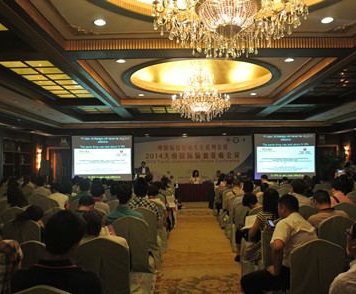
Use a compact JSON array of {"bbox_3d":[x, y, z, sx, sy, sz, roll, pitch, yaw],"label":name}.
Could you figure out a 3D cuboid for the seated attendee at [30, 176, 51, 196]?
[{"bbox_3d":[-3.030,1.327,7.400,0.480,1.290,0.750,-1,-3,4],"label":"seated attendee"}]

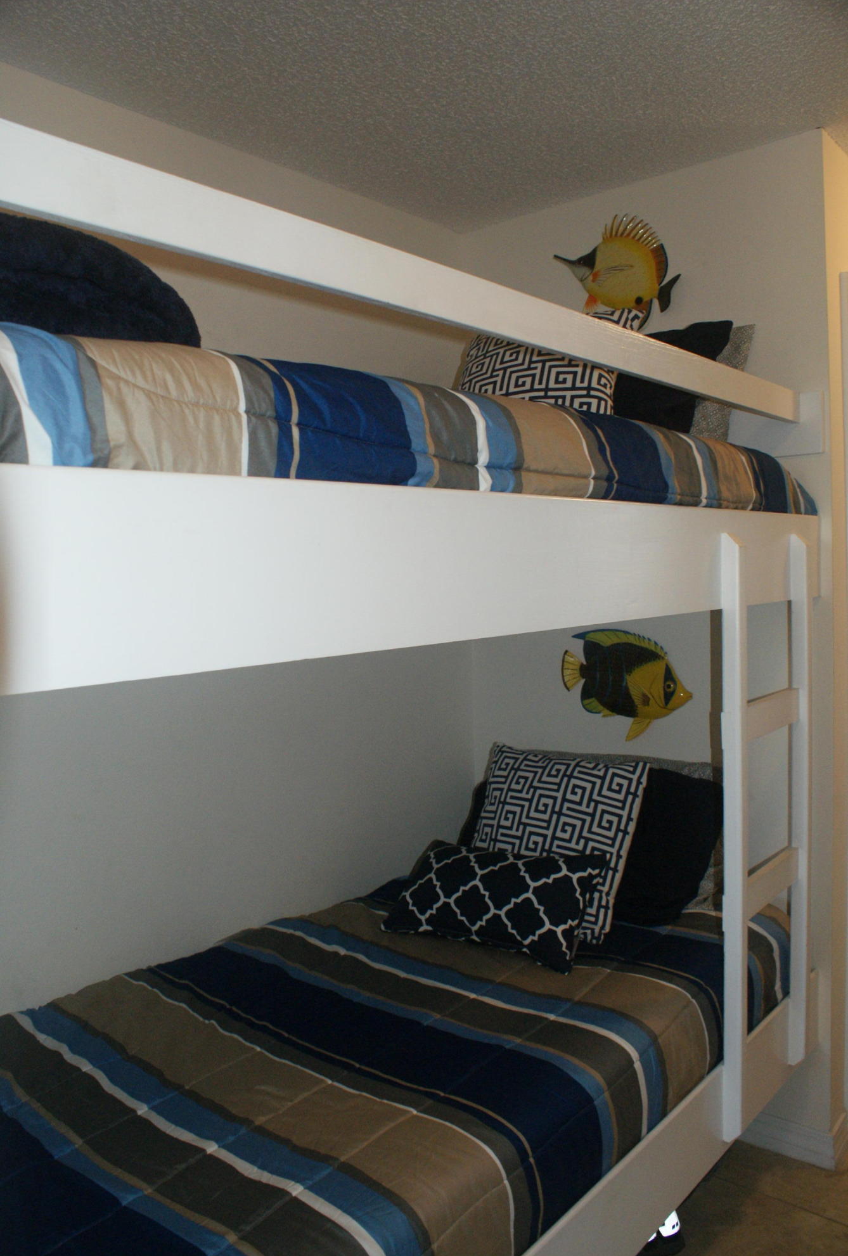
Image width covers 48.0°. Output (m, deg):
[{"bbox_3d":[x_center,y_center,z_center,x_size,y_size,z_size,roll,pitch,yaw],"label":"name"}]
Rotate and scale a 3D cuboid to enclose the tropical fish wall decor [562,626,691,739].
[{"bbox_3d":[0.520,0.149,2.471,0.380,0.294,0.050,1,5,41],"label":"tropical fish wall decor"}]

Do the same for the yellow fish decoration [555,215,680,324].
[{"bbox_3d":[0.484,-0.888,2.411,0.365,0.306,0.050,1,5,41],"label":"yellow fish decoration"}]

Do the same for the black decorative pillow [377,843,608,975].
[{"bbox_3d":[0.148,0.591,2.123,0.480,0.120,0.280,-3,44,39],"label":"black decorative pillow"}]

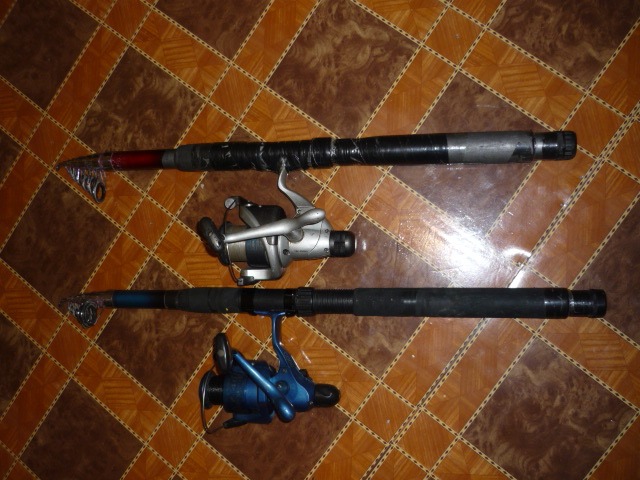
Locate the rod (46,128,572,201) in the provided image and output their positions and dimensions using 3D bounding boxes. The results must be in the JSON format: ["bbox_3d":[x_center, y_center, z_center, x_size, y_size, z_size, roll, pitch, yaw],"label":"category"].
[{"bbox_3d":[-0.036,-0.074,0.641,0.571,0.037,0.065,0,89,14],"label":"rod"}]

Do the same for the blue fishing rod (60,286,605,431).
[{"bbox_3d":[-0.028,0.125,0.600,0.586,0.108,0.153,-1,89,14],"label":"blue fishing rod"}]

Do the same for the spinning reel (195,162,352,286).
[{"bbox_3d":[-0.037,-0.019,0.602,0.140,0.110,0.132,0,89,14],"label":"spinning reel"}]

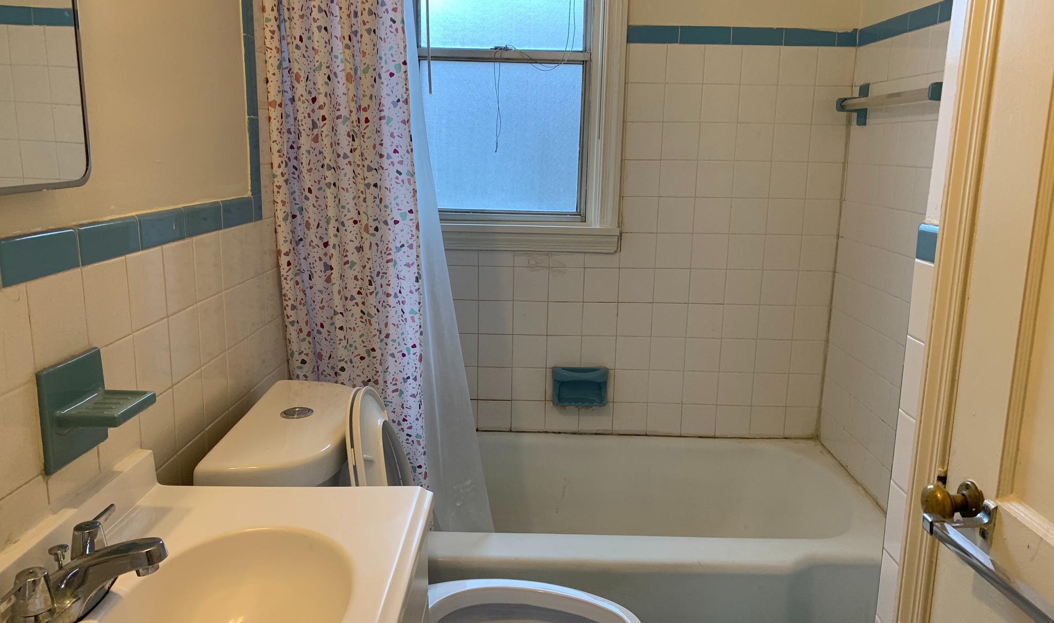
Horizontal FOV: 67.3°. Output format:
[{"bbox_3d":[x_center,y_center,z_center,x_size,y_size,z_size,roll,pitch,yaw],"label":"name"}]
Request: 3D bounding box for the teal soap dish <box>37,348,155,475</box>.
[{"bbox_3d":[-0.507,0.117,0.952,0.080,0.122,0.122,1,12,0],"label":"teal soap dish"}]

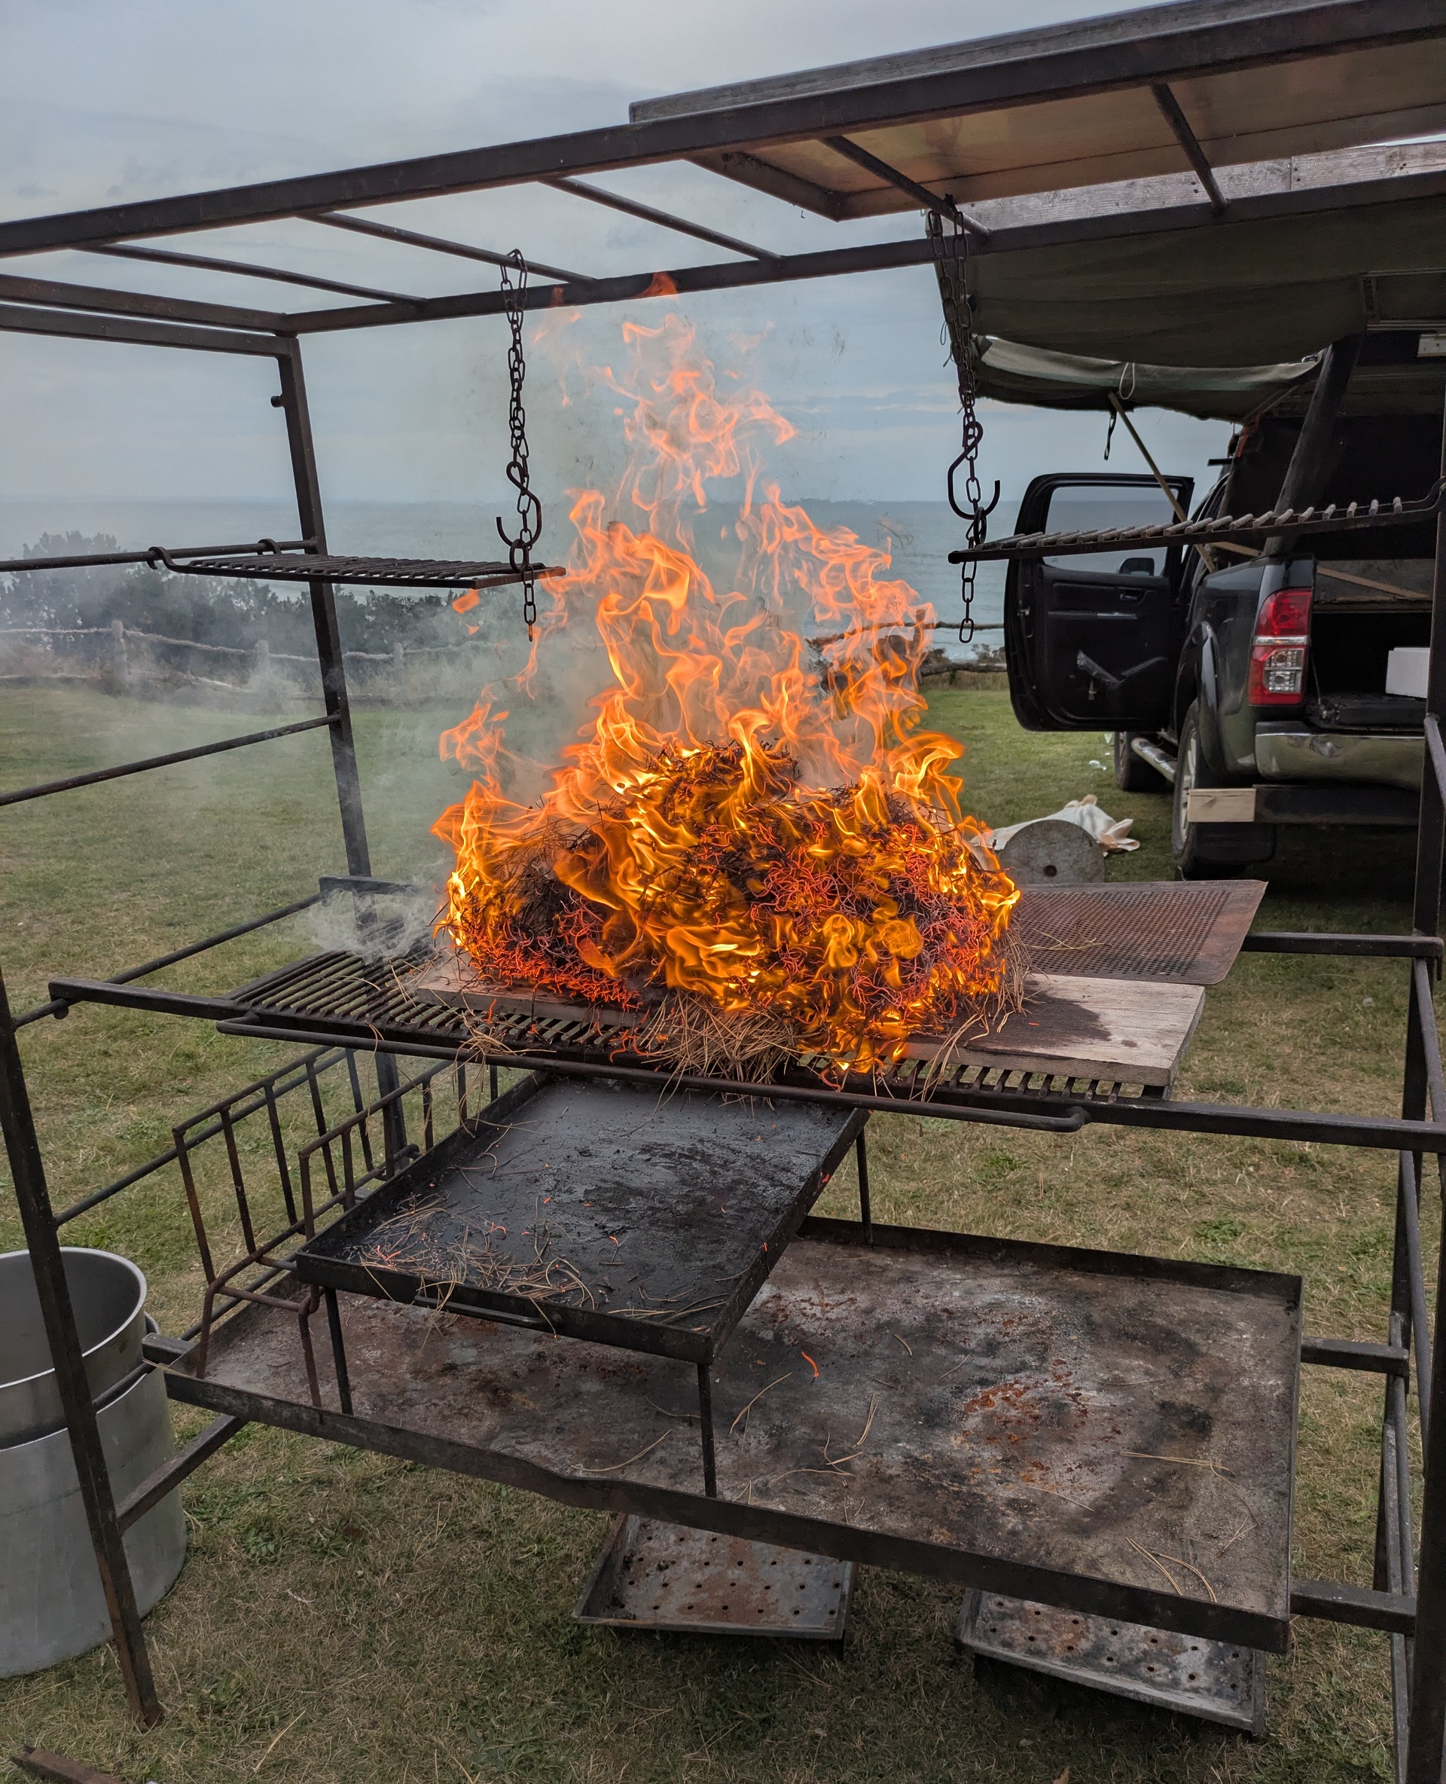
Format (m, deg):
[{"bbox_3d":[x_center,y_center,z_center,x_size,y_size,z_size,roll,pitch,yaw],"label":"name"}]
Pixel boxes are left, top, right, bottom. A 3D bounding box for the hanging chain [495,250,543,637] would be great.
[{"bbox_3d":[-0.231,-0.497,1.577,0.052,0.424,0.045,-2,16,-8],"label":"hanging chain"}]

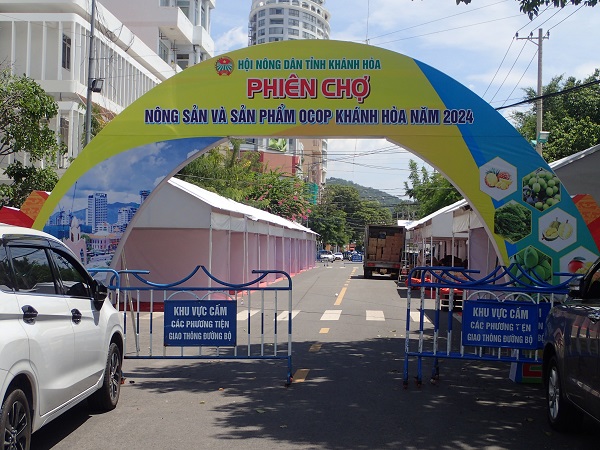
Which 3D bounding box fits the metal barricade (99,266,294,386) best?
[{"bbox_3d":[-1.120,1.146,9.650,2.060,1.360,0.450,1,-2,0],"label":"metal barricade"}]

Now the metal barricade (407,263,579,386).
[{"bbox_3d":[2.200,1.145,9.280,2.060,1.370,0.450,1,-2,18],"label":"metal barricade"}]

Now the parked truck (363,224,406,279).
[{"bbox_3d":[4.870,1.570,49.000,2.130,2.850,6.200,1,-2,5],"label":"parked truck"}]

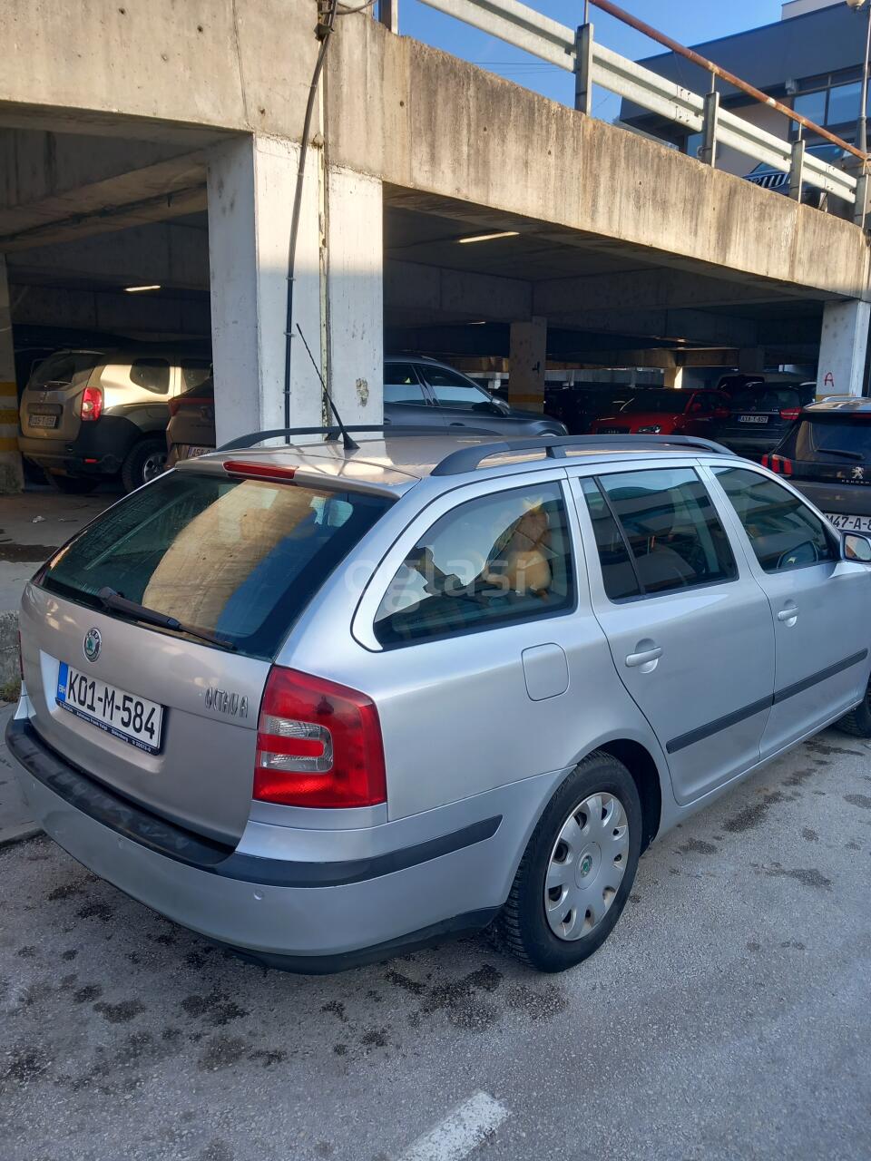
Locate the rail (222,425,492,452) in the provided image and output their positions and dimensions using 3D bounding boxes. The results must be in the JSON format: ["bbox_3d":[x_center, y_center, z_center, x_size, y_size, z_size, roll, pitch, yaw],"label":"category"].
[{"bbox_3d":[-0.161,-0.561,3.650,0.065,0.112,1.710,11,13,42],"label":"rail"}]

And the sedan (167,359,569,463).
[{"bbox_3d":[-0.425,-1.521,9.255,4.460,1.530,1.850,-8,12,-43],"label":"sedan"}]

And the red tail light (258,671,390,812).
[{"bbox_3d":[-0.245,0.335,1.921,0.240,0.300,0.185,11,13,42],"label":"red tail light"}]

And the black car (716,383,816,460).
[{"bbox_3d":[7.163,-2.899,17.531,1.880,1.640,4.600,9,12,43],"label":"black car"}]

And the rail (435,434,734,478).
[{"bbox_3d":[0.586,-0.420,2.969,0.065,0.112,1.710,11,13,42],"label":"rail"}]

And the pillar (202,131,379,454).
[{"bbox_3d":[-0.975,-1.633,6.646,0.550,2.680,1.100,9,12,43],"label":"pillar"}]

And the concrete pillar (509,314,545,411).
[{"bbox_3d":[1.375,-2.718,13.693,0.410,2.450,0.410,7,11,34],"label":"concrete pillar"}]

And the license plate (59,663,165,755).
[{"bbox_3d":[-0.840,0.312,2.321,0.525,0.123,0.022,11,3,42],"label":"license plate"}]

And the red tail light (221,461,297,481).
[{"bbox_3d":[-0.496,-0.315,2.573,0.325,0.034,0.042,11,13,42],"label":"red tail light"}]

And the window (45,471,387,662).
[{"bbox_3d":[-0.650,-0.073,2.449,1.180,0.105,0.550,11,53,42],"label":"window"}]

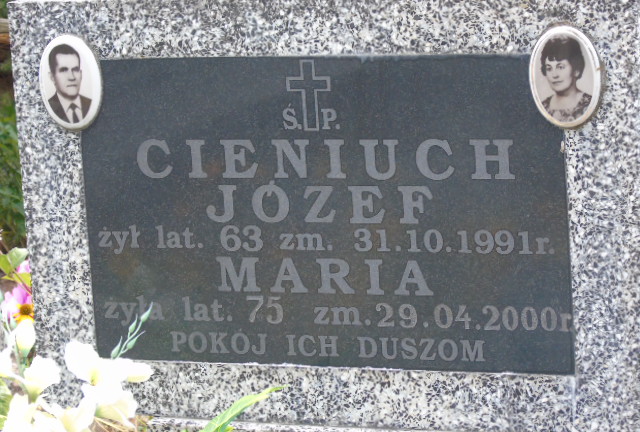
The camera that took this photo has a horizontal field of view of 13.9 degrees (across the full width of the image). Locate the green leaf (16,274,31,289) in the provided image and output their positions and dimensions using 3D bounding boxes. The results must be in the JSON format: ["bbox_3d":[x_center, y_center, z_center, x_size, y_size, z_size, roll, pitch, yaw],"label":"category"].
[{"bbox_3d":[-0.380,0.083,3.370,0.024,0.020,0.012,-5,11,-6],"label":"green leaf"}]

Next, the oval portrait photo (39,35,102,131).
[{"bbox_3d":[-0.300,-0.160,3.150,0.082,0.114,0.012,1,9,22],"label":"oval portrait photo"}]

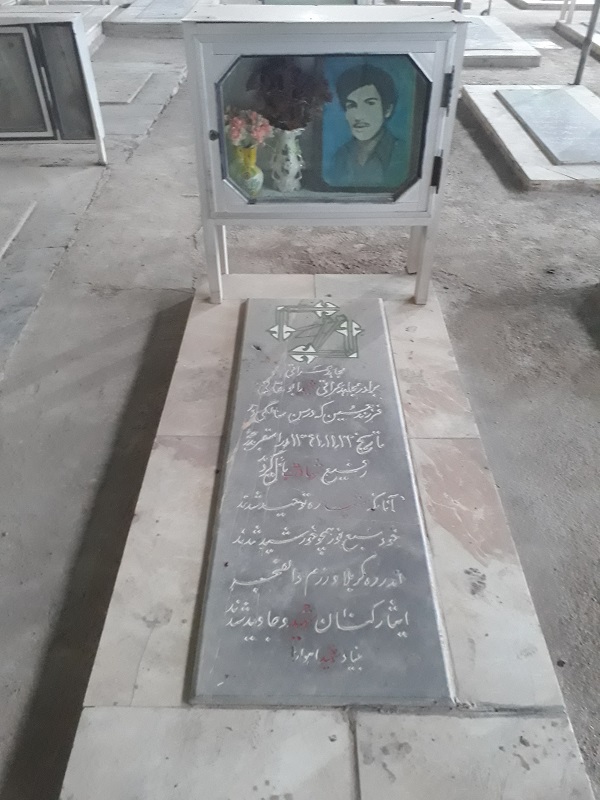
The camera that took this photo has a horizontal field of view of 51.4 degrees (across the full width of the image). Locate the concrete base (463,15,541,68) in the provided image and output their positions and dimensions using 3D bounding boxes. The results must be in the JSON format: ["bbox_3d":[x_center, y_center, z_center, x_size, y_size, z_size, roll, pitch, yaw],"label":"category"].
[{"bbox_3d":[1.697,-3.636,6.302,0.920,0.100,1.950,0,40,1],"label":"concrete base"}]

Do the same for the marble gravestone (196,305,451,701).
[{"bbox_3d":[0.052,0.116,1.809,0.505,0.040,1.510,0,40,1],"label":"marble gravestone"}]

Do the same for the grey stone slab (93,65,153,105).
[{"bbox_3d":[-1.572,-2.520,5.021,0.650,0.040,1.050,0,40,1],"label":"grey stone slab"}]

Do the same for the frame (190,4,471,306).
[{"bbox_3d":[0.074,-0.818,2.198,0.830,0.945,0.290,0,40,1],"label":"frame"}]

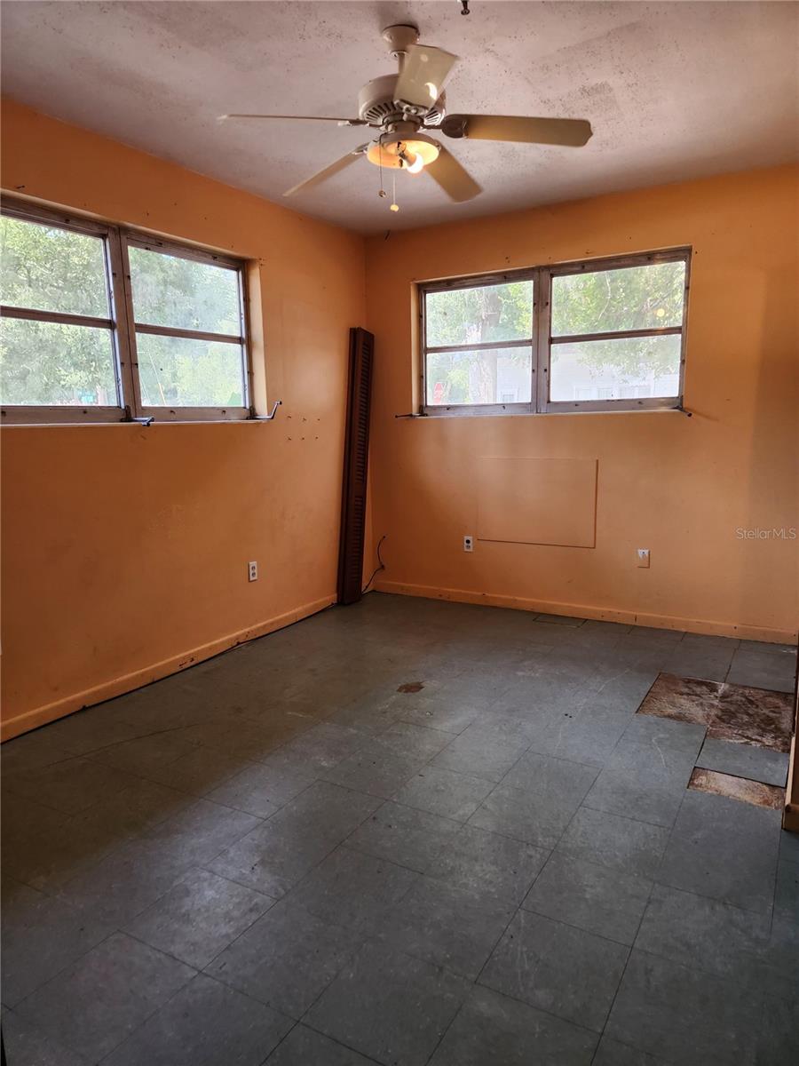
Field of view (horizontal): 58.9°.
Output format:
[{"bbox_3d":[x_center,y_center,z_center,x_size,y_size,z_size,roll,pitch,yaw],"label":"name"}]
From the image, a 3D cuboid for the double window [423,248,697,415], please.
[{"bbox_3d":[0.952,-1.275,4.722,1.845,0.940,0.080,4,11,30],"label":"double window"}]

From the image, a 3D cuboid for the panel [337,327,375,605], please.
[{"bbox_3d":[-0.316,-0.467,5.144,0.075,1.957,0.250,4,4,19],"label":"panel"}]

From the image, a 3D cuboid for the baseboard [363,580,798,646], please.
[{"bbox_3d":[1.055,0.518,4.847,2.910,0.083,0.014,4,11,30],"label":"baseboard"}]

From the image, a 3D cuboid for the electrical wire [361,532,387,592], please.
[{"bbox_3d":[-0.196,0.241,5.464,0.140,0.430,0.130,4,11,30],"label":"electrical wire"}]

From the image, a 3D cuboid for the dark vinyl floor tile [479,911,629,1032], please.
[{"bbox_3d":[0.392,1.084,1.773,0.303,0.004,0.303,4,11,30],"label":"dark vinyl floor tile"}]

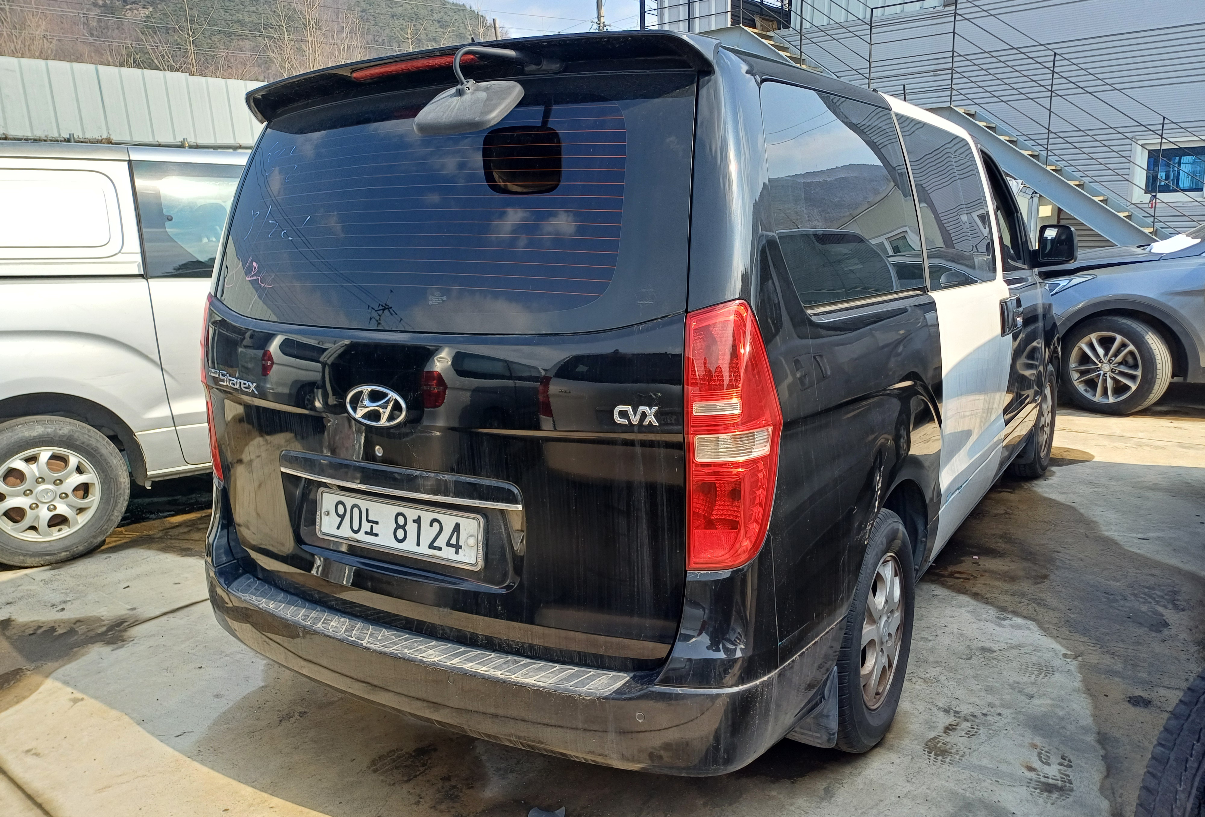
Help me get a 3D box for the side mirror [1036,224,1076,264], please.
[{"bbox_3d":[2.338,-0.845,4.488,0.193,0.223,0.122,4,13,33],"label":"side mirror"}]

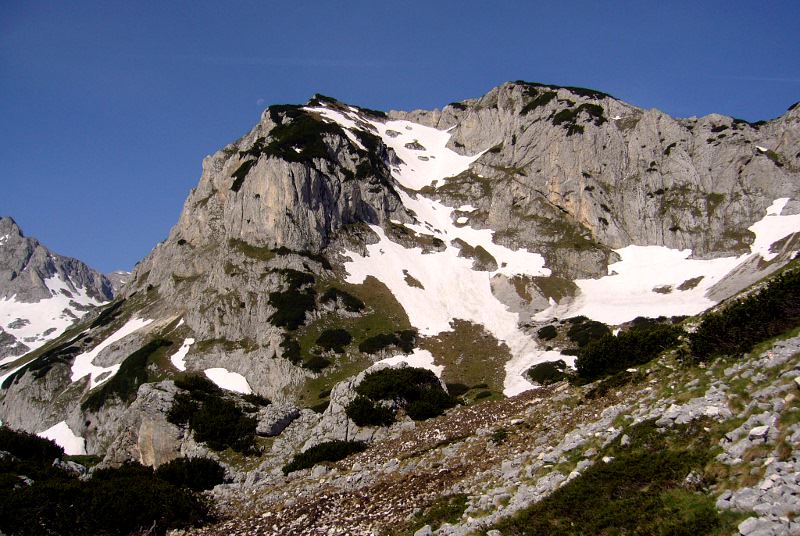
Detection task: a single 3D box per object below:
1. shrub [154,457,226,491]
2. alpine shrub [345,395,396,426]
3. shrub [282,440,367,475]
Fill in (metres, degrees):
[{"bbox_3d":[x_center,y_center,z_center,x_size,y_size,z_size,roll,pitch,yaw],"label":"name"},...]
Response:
[{"bbox_3d":[-5.827,5.730,22.500,2.000,0.900,1.500,0,-4,0],"label":"shrub"},{"bbox_3d":[-1.131,5.461,31.000,2.000,1.150,1.500,0,-4,0],"label":"alpine shrub"},{"bbox_3d":[-2.380,5.974,25.500,2.600,0.950,1.400,0,-4,0],"label":"shrub"}]

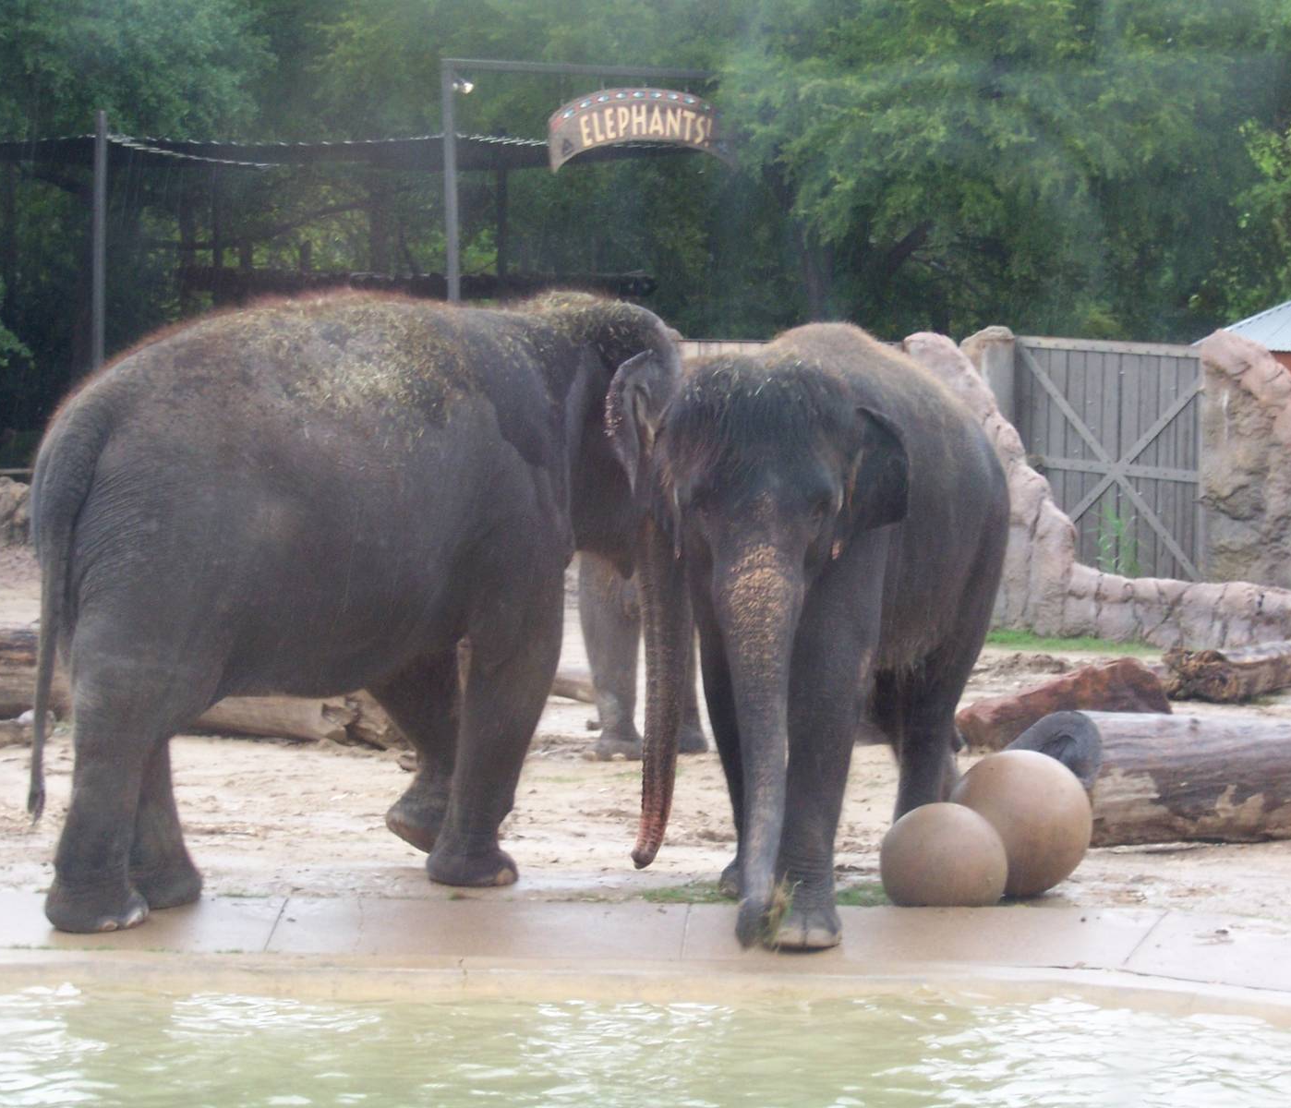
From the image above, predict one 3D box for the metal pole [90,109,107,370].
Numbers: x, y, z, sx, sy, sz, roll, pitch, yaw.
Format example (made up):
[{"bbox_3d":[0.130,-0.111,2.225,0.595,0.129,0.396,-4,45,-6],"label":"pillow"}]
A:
[{"bbox_3d":[-5.671,-2.835,47.849,0.110,3.650,0.110,1,5,0],"label":"metal pole"}]

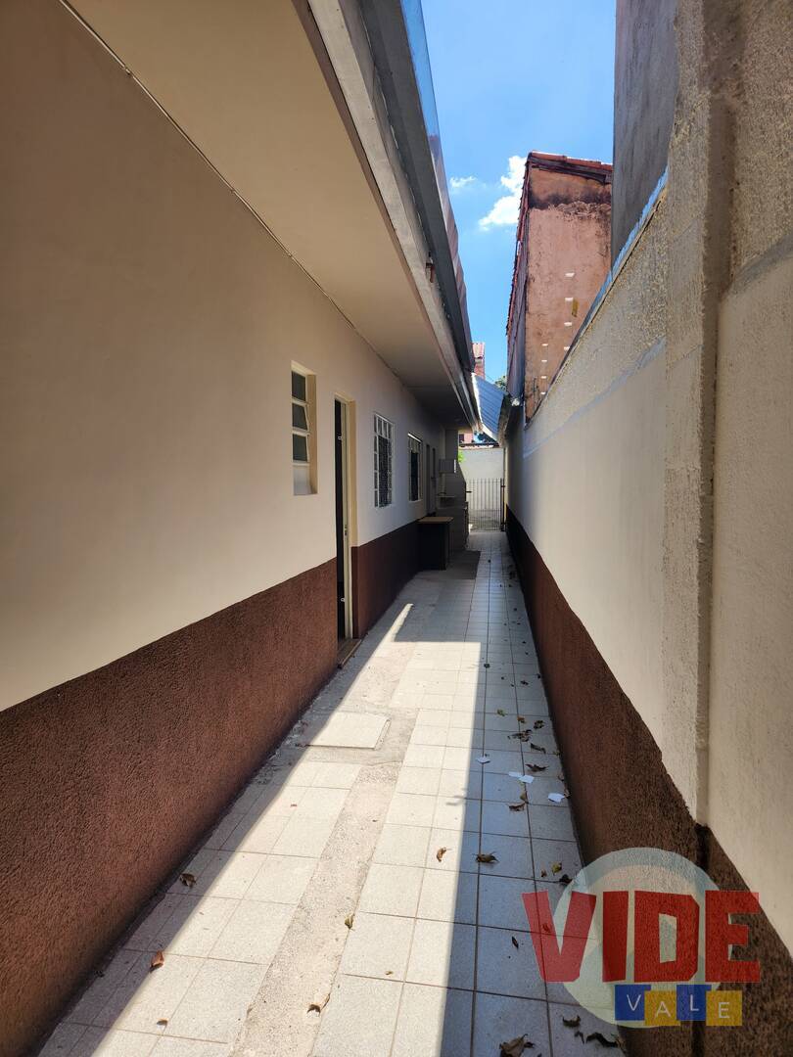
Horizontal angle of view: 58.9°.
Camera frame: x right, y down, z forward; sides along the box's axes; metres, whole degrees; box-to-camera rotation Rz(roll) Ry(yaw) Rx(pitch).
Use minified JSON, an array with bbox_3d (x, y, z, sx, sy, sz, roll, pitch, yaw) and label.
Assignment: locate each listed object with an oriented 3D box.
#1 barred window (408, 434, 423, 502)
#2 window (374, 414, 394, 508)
[{"bbox_3d":[0.271,-0.901,10.812,0.100,0.970,1.920,0,4,8],"label":"barred window"},{"bbox_3d":[-0.153,-0.726,7.796,0.100,0.970,1.460,0,4,8],"label":"window"}]

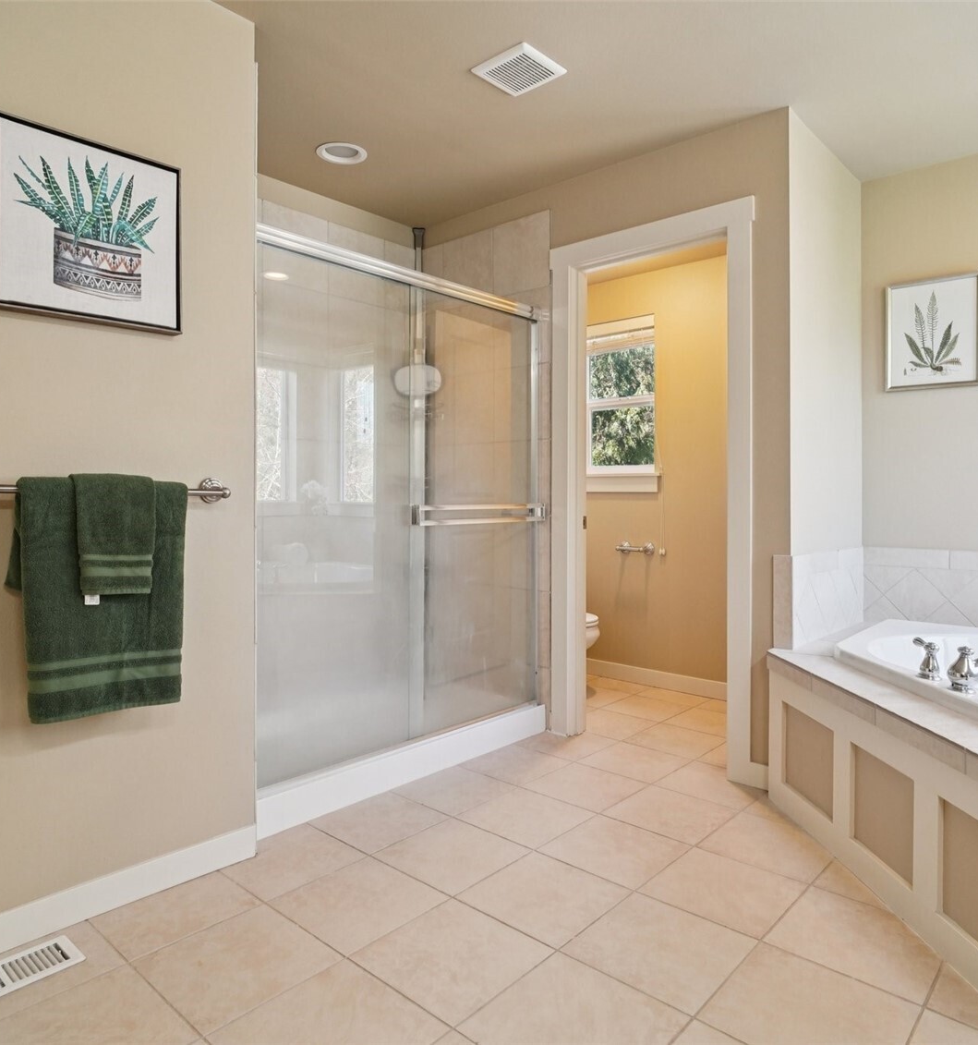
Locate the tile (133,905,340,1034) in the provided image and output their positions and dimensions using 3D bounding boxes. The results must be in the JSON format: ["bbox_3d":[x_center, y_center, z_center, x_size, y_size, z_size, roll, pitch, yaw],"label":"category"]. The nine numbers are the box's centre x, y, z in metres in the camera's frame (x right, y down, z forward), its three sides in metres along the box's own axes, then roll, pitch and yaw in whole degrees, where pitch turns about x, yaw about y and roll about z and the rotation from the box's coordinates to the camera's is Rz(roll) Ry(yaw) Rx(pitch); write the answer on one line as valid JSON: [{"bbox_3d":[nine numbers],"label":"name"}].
[{"bbox_3d":[-0.571,1.004,1.592,0.338,0.010,0.338,0,1,42],"label":"tile"}]

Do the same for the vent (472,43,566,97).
[{"bbox_3d":[0.101,-1.480,2.285,0.217,0.020,0.217,0,1,42],"label":"vent"}]

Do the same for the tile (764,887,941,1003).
[{"bbox_3d":[0.867,0.972,1.625,0.328,0.010,0.335,0,0,42],"label":"tile"}]

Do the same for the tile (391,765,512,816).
[{"bbox_3d":[-0.137,1.014,2.633,0.326,0.010,0.336,0,0,42],"label":"tile"}]

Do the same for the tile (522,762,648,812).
[{"bbox_3d":[0.364,0.994,2.615,0.338,0.010,0.338,0,1,42],"label":"tile"}]

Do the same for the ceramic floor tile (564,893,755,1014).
[{"bbox_3d":[0.415,1.030,1.684,0.336,0.010,0.336,0,0,42],"label":"ceramic floor tile"}]

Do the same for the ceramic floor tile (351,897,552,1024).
[{"bbox_3d":[-0.081,0.972,1.563,0.328,0.010,0.335,0,0,42],"label":"ceramic floor tile"}]

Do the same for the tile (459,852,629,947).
[{"bbox_3d":[0.145,0.972,1.815,0.328,0.010,0.335,0,0,42],"label":"tile"}]

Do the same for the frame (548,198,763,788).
[{"bbox_3d":[0.677,-0.125,2.937,0.910,2.184,0.150,0,0,40],"label":"frame"}]

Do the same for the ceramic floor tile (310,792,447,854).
[{"bbox_3d":[-0.349,0.972,2.262,0.328,0.010,0.335,0,0,42],"label":"ceramic floor tile"}]

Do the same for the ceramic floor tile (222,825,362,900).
[{"bbox_3d":[-0.577,0.972,2.009,0.328,0.010,0.335,0,0,42],"label":"ceramic floor tile"}]

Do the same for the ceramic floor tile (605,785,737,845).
[{"bbox_3d":[0.605,0.972,2.323,0.328,0.010,0.335,0,0,42],"label":"ceramic floor tile"}]

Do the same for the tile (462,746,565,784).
[{"bbox_3d":[0.105,1.006,2.889,0.326,0.010,0.336,0,0,42],"label":"tile"}]

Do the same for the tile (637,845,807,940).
[{"bbox_3d":[0.639,1.000,1.896,0.338,0.010,0.338,0,1,42],"label":"tile"}]

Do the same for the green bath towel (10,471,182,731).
[{"bbox_3d":[-0.961,0.184,1.741,0.085,0.578,0.405,0,1,42],"label":"green bath towel"}]

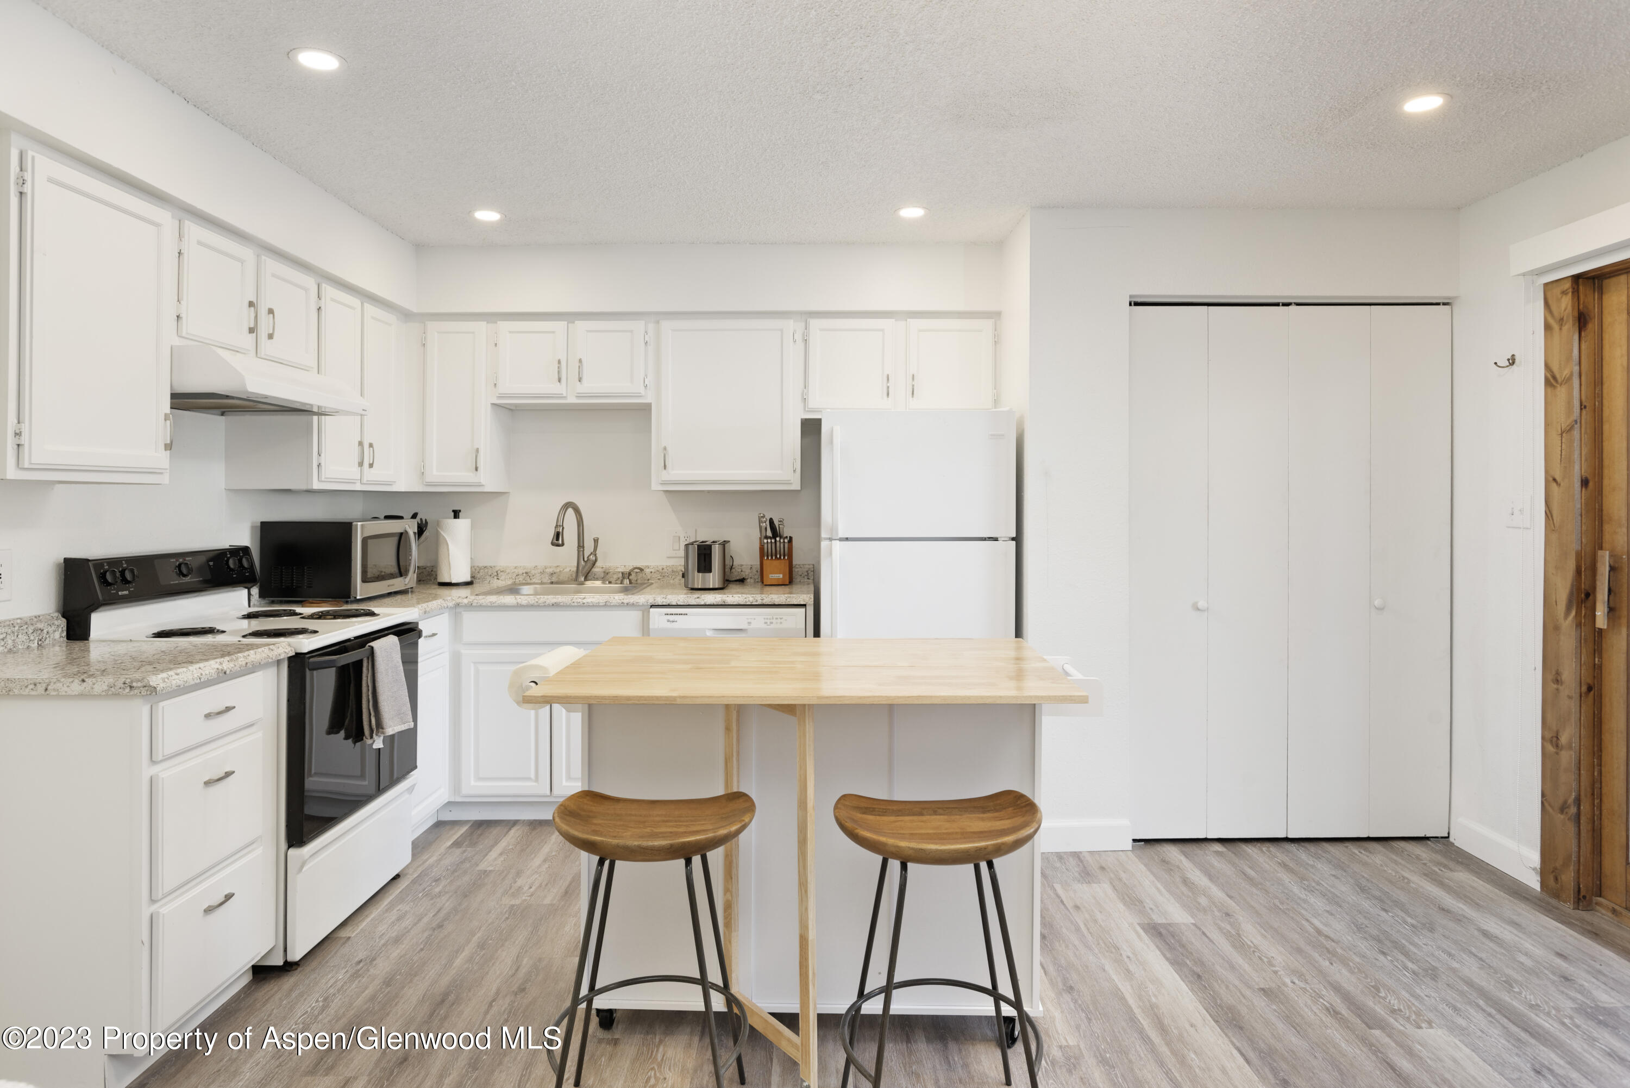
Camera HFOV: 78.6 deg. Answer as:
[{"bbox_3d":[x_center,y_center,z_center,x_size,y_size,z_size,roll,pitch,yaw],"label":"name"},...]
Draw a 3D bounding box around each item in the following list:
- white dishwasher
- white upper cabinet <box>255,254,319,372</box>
[{"bbox_3d":[-0.339,0.671,4.190,0.605,0.860,0.600,0,1,0],"label":"white dishwasher"},{"bbox_3d":[-1.924,-0.760,3.345,0.305,0.345,0.375,0,1,0],"label":"white upper cabinet"}]

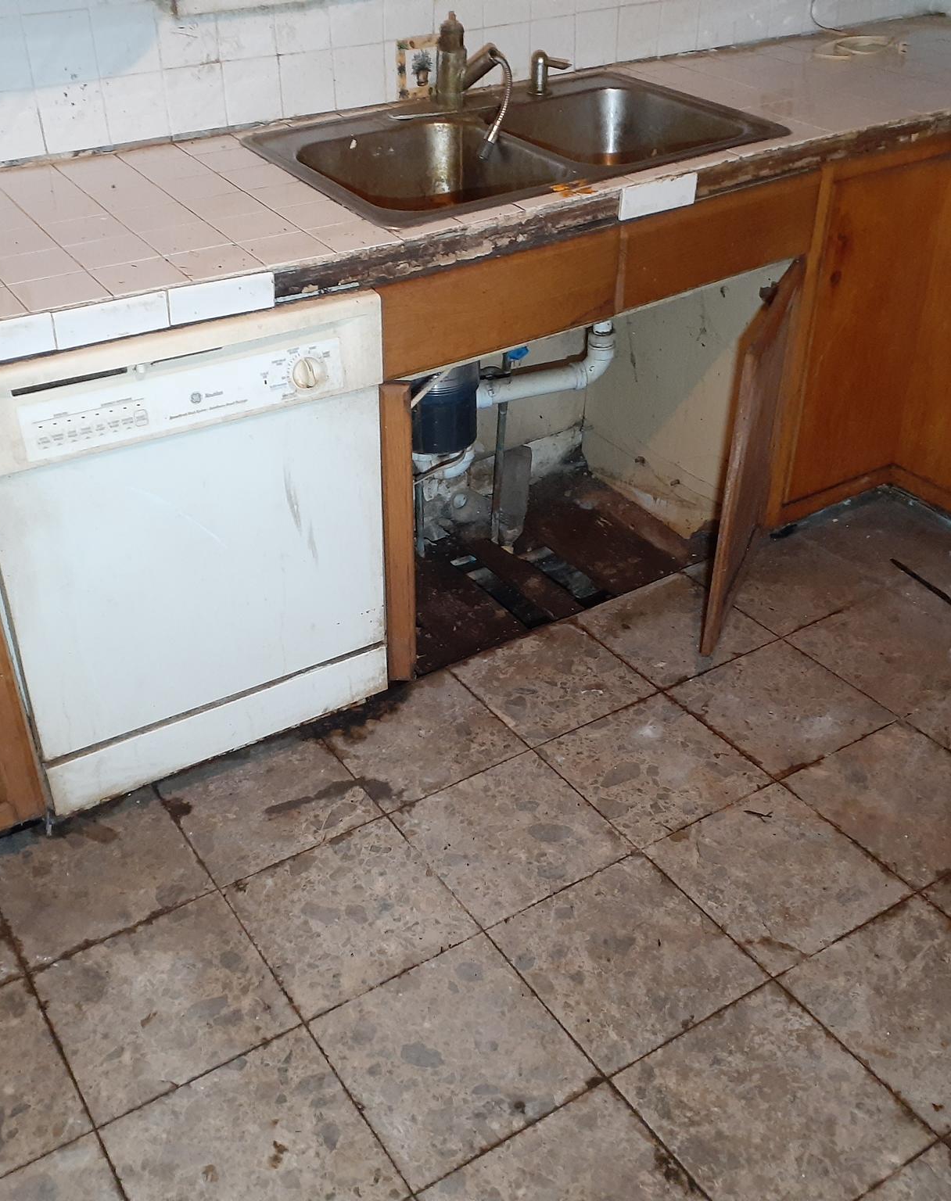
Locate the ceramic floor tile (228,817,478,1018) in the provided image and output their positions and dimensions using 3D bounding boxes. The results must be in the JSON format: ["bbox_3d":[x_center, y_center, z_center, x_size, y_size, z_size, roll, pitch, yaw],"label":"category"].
[{"bbox_3d":[-0.193,0.477,1.914,0.292,0.011,0.292,-20,38,-26],"label":"ceramic floor tile"}]

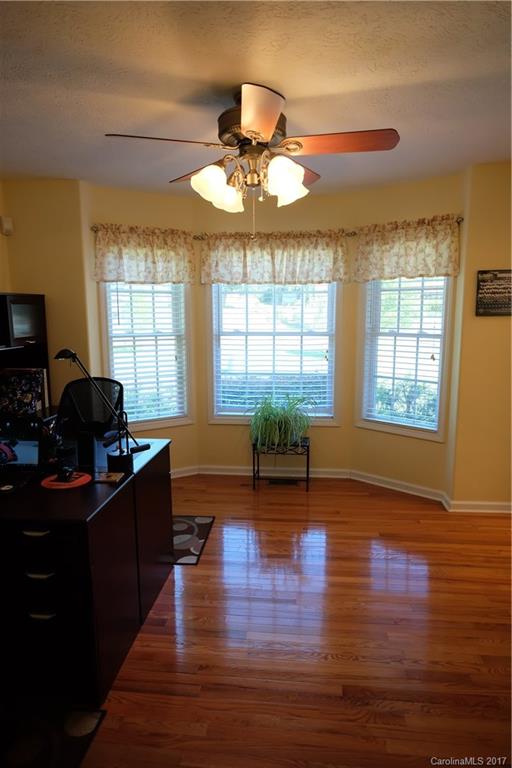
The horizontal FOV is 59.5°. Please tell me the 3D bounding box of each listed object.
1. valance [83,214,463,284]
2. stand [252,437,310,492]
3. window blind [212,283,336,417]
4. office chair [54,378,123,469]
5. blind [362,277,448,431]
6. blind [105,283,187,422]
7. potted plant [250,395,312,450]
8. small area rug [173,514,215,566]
[{"bbox_3d":[0.126,-1.042,3.605,2.760,0.450,0.560,1,8,6],"label":"valance"},{"bbox_3d":[0.226,0.688,3.933,0.470,0.410,0.270,1,8,6],"label":"stand"},{"bbox_3d":[0.156,-0.418,4.005,1.090,1.440,0.060,1,8,6],"label":"window blind"},{"bbox_3d":[-1.222,0.492,3.126,0.600,1.040,0.620,1,8,6],"label":"office chair"},{"bbox_3d":[1.190,-0.374,3.659,0.680,1.440,0.060,6,11,40],"label":"blind"},{"bbox_3d":[-0.927,-0.396,3.894,0.670,1.440,0.060,-4,9,-27],"label":"blind"},{"bbox_3d":[0.214,0.315,3.860,0.500,0.460,0.400,1,8,6],"label":"potted plant"},{"bbox_3d":[-0.900,1.018,3.067,1.160,0.012,0.670,1,8,6],"label":"small area rug"}]

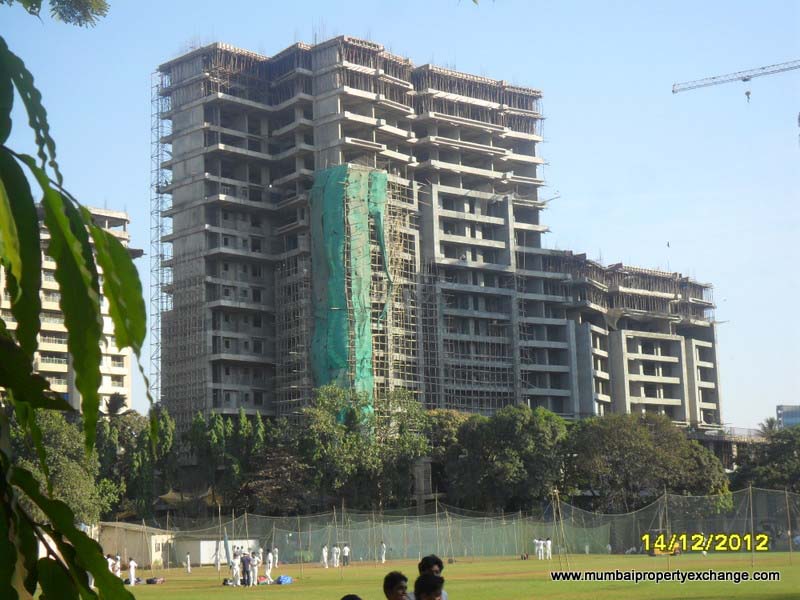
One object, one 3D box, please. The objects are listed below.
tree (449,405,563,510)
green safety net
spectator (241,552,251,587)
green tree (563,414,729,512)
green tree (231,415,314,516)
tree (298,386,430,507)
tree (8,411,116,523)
[{"bbox_3d":[9.668,16.416,132.033,11.092,13.894,10.500,-2,-9,0],"label":"tree"},{"bbox_3d":[-5.534,-0.315,160.725,5.900,28.460,6.400,5,-12,-37],"label":"green safety net"},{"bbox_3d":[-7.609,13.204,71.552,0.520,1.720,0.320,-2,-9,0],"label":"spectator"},{"bbox_3d":[21.855,16.281,128.941,14.734,12.276,12.000,-2,-9,0],"label":"green tree"},{"bbox_3d":[-11.683,17.592,133.994,7.383,13.748,7.500,-2,-9,0],"label":"green tree"},{"bbox_3d":[-3.314,16.079,135.207,12.107,16.525,11.000,-2,-9,0],"label":"tree"},{"bbox_3d":[-29.243,16.685,126.141,9.035,14.247,9.000,-2,-9,0],"label":"tree"}]

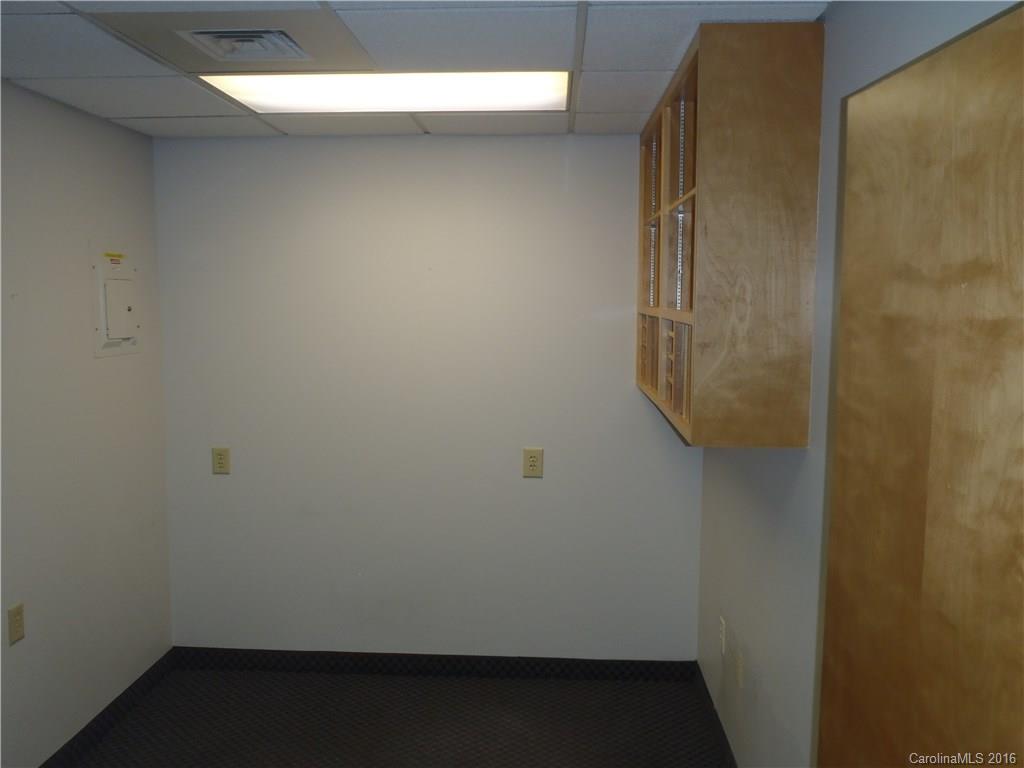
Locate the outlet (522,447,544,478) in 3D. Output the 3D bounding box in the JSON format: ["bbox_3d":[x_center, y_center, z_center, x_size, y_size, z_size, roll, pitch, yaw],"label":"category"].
[{"bbox_3d":[0.096,0.350,3.685,0.084,0.126,0.010,1,7,3],"label":"outlet"}]

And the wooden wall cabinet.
[{"bbox_3d":[0.660,-0.448,2.840,0.301,1.072,1.451,1,7,3],"label":"wooden wall cabinet"}]

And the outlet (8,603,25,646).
[{"bbox_3d":[-1.632,0.791,2.729,0.010,0.116,0.075,1,7,3],"label":"outlet"}]

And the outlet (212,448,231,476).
[{"bbox_3d":[-1.319,0.350,3.757,0.077,0.117,0.010,1,7,3],"label":"outlet"}]

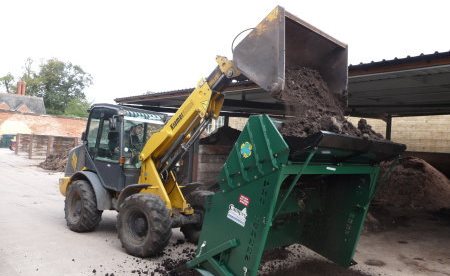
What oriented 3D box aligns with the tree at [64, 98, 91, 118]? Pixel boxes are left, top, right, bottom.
[{"bbox_3d":[-25.000,-2.400,62.000,5.000,8.800,5.000,3,-1,-22],"label":"tree"}]

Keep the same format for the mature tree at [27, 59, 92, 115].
[{"bbox_3d":[-32.800,-6.800,72.000,13.000,17.200,12.000,4,-1,-24],"label":"mature tree"}]

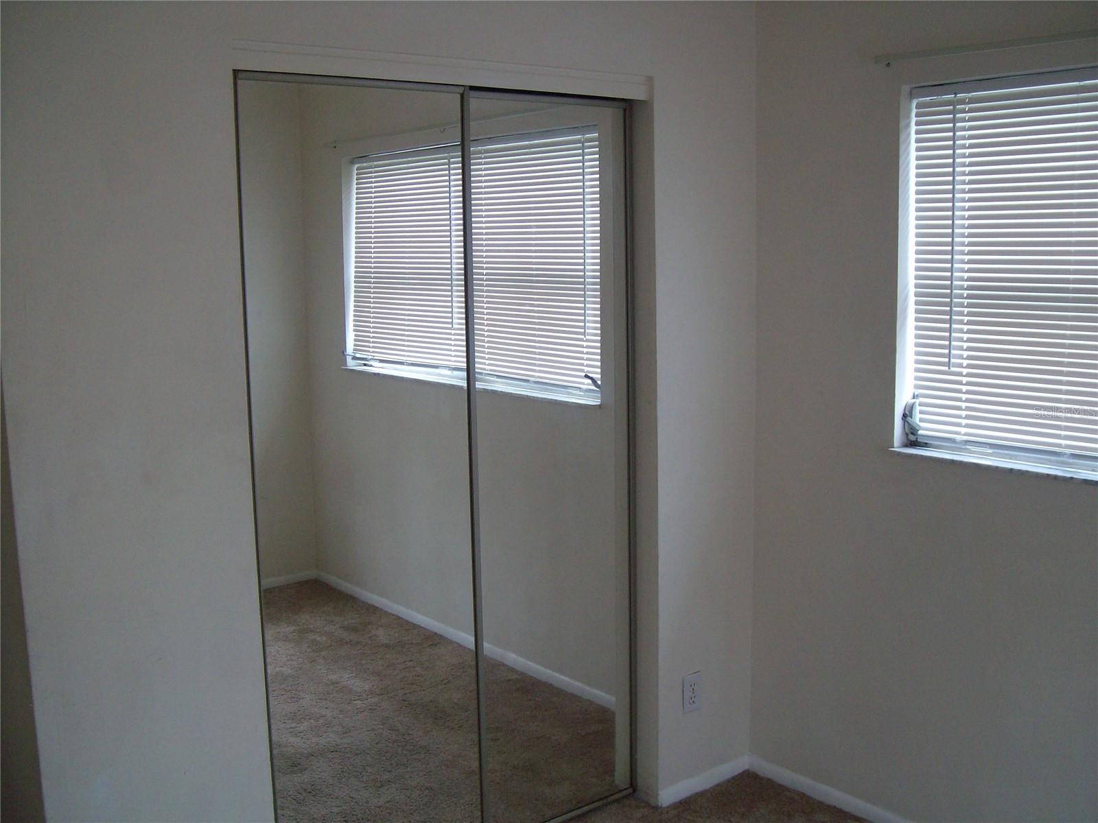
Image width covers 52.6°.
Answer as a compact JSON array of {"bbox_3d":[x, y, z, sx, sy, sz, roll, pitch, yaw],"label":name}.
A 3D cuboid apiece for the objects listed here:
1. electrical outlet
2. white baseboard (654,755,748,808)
[{"bbox_3d":[0.418,0.826,3.264,0.071,0.115,0.009,-7,10,-37],"label":"electrical outlet"},{"bbox_3d":[0.467,1.105,3.329,0.389,0.049,0.014,-7,10,-37],"label":"white baseboard"}]

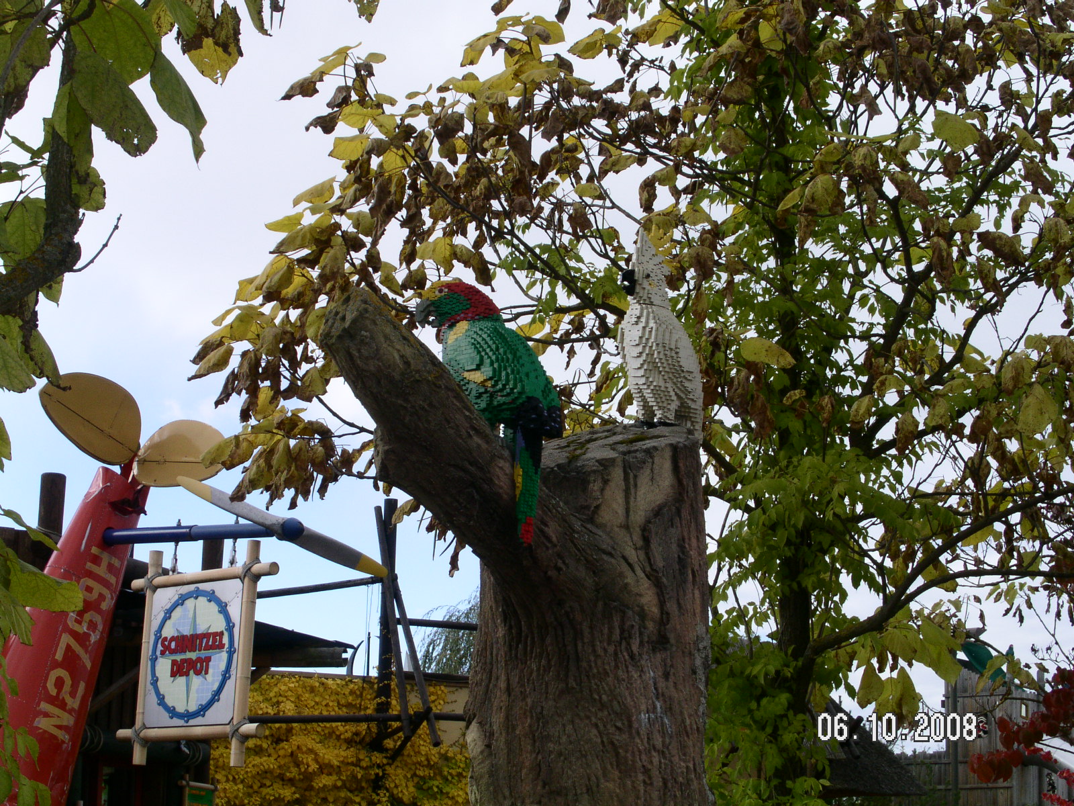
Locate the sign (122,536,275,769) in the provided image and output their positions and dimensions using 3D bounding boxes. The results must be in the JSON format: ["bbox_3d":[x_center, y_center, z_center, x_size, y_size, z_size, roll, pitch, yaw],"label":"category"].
[{"bbox_3d":[-2.218,1.639,13.600,1.390,1.434,0.160,-9,-16,40],"label":"sign"}]

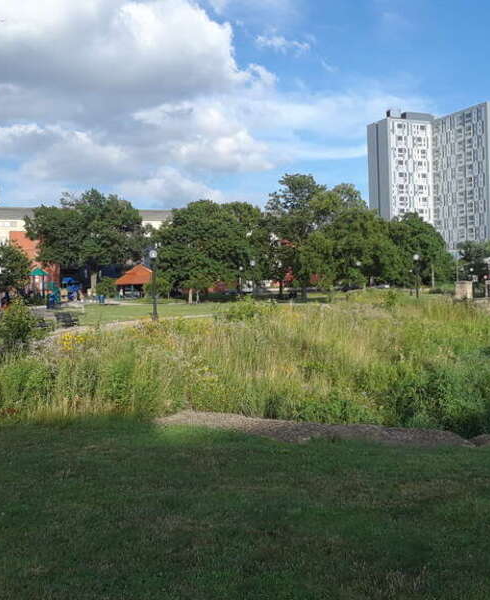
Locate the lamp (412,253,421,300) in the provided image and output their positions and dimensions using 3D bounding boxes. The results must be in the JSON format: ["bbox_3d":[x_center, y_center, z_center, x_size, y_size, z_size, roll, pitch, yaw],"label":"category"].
[{"bbox_3d":[14.100,-1.825,57.000,0.450,3.850,0.450,-2,1,0],"label":"lamp"}]

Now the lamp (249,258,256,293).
[{"bbox_3d":[0.727,-1.557,63.000,0.440,3.850,0.440,-2,1,0],"label":"lamp"}]

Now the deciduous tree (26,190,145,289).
[{"bbox_3d":[-23.466,-7.664,102.000,16.500,15.600,15.000,-2,1,0],"label":"deciduous tree"}]

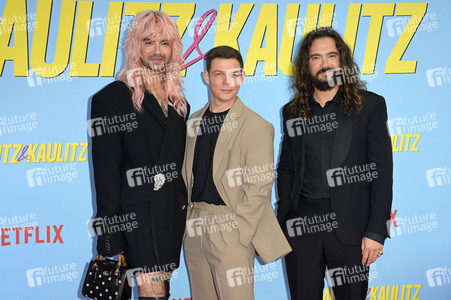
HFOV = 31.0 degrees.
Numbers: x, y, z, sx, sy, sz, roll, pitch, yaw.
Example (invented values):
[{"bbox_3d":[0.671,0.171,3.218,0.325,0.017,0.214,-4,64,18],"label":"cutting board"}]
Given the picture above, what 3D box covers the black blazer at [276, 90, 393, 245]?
[{"bbox_3d":[0.476,0.072,3.550,0.450,0.660,0.280,3,8,21],"label":"black blazer"}]

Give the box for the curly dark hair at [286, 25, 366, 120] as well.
[{"bbox_3d":[0.432,-0.329,3.450,0.310,0.370,0.260,2,8,9],"label":"curly dark hair"}]

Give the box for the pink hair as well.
[{"bbox_3d":[-0.311,-0.369,3.470,0.270,0.430,0.260,-1,7,-9],"label":"pink hair"}]

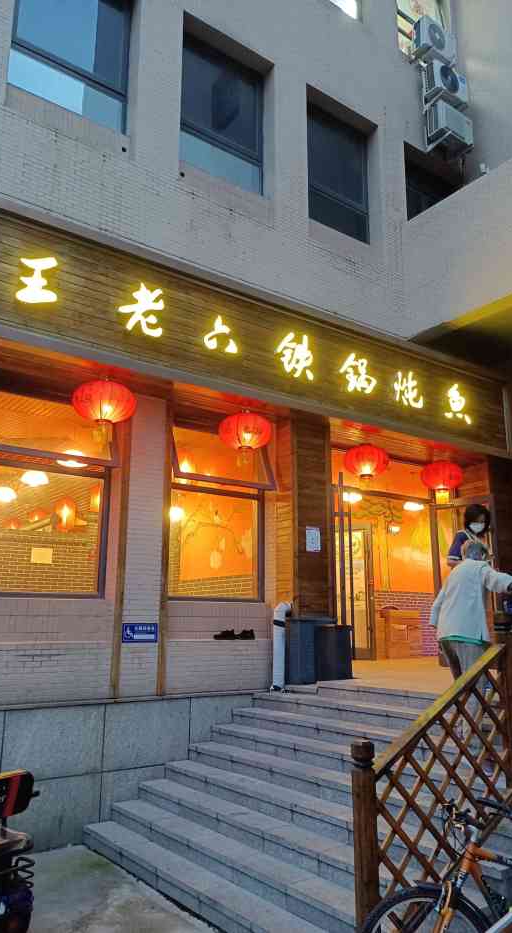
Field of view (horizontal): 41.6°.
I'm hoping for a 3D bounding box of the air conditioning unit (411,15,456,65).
[{"bbox_3d":[3.111,-7.332,11.809,0.860,0.570,0.300,10,-17,-35],"label":"air conditioning unit"}]

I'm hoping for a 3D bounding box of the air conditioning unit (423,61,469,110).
[{"bbox_3d":[3.338,-6.622,11.831,0.820,0.550,0.290,10,-17,-35],"label":"air conditioning unit"}]

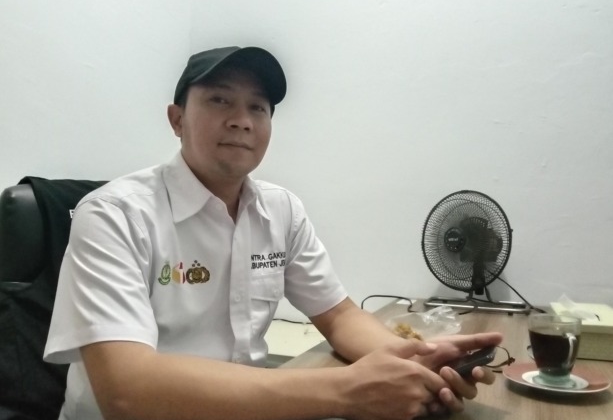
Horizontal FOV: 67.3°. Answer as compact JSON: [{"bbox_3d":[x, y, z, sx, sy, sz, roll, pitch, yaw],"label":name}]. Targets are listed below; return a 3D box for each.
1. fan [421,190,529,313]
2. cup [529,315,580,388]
[{"bbox_3d":[0.480,0.120,1.335,0.210,0.345,0.300,3,-5,-43],"label":"fan"},{"bbox_3d":[0.362,0.206,0.675,0.077,0.093,0.098,0,-4,6],"label":"cup"}]

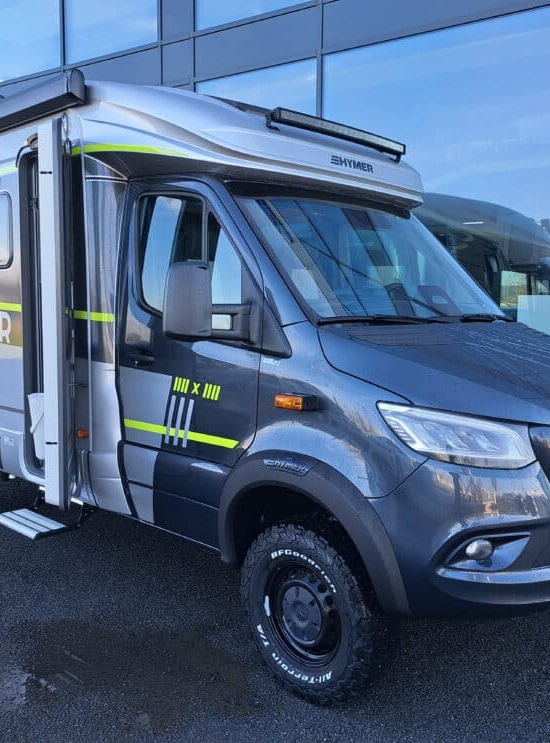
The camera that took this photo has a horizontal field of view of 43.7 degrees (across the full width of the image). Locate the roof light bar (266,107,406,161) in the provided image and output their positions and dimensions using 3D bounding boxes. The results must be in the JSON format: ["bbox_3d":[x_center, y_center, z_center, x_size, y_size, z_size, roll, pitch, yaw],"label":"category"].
[{"bbox_3d":[0.382,-1.304,3.850,0.110,0.110,1.180,6,7,42],"label":"roof light bar"}]

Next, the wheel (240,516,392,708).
[{"bbox_3d":[0.184,1.057,3.066,0.780,0.780,0.260,6,7,42],"label":"wheel"}]

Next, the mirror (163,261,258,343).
[{"bbox_3d":[-0.266,-0.296,2.887,0.180,0.325,0.410,6,7,42],"label":"mirror"}]

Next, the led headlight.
[{"bbox_3d":[0.713,0.261,2.697,0.480,0.270,0.450,6,7,42],"label":"led headlight"}]

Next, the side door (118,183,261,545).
[{"bbox_3d":[-0.401,-0.064,3.426,1.110,1.770,0.190,6,7,42],"label":"side door"}]

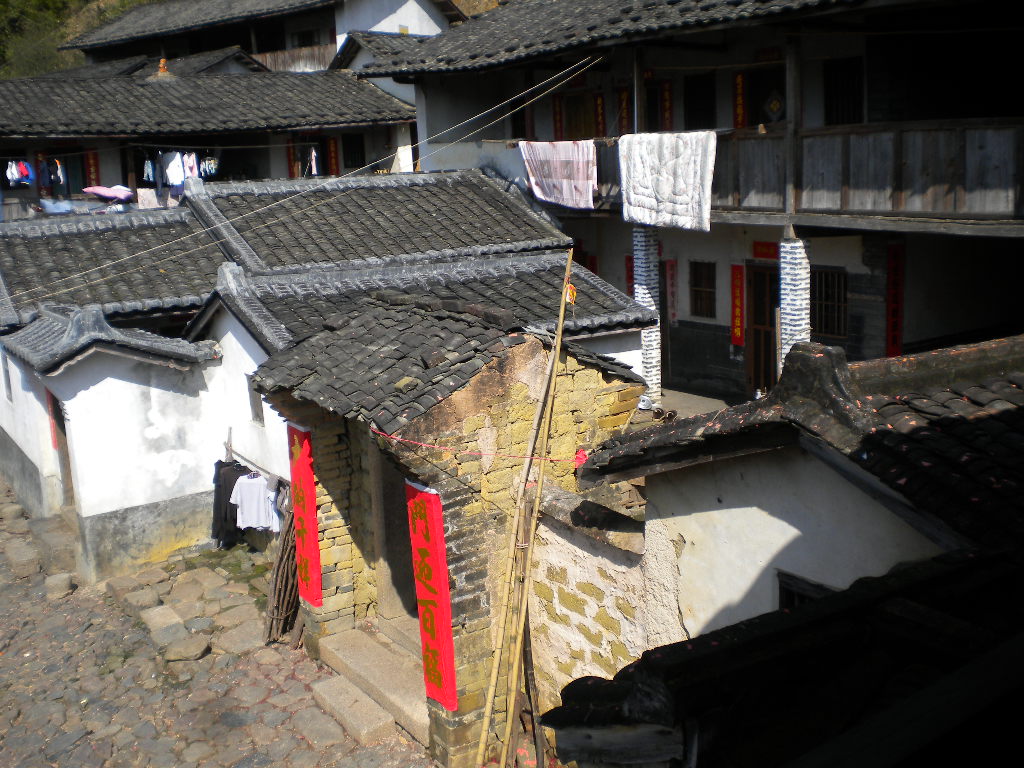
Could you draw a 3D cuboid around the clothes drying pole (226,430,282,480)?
[{"bbox_3d":[-2.747,0.738,10.986,0.130,0.330,1.750,-10,13,-32],"label":"clothes drying pole"}]

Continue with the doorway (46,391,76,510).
[{"bbox_3d":[-5.800,0.790,13.360,0.250,1.700,1.100,-10,13,-32],"label":"doorway"}]

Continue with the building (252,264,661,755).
[{"bbox_3d":[-0.637,0.971,9.092,2.500,3.400,2.980,-10,13,-32],"label":"building"}]

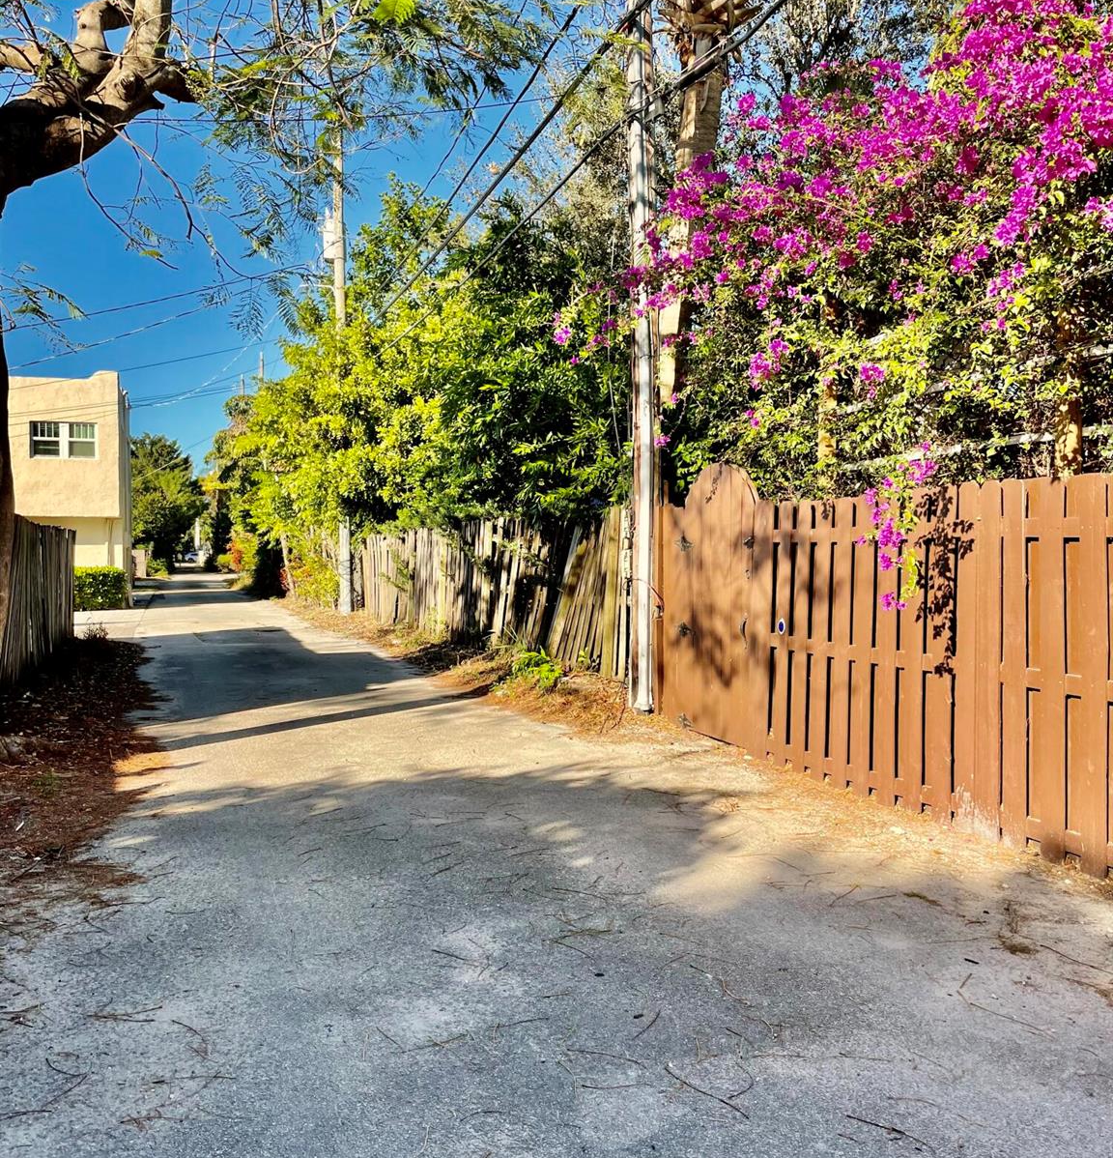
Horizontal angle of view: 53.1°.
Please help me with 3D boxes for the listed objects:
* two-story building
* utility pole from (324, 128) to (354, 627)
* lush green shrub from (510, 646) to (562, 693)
[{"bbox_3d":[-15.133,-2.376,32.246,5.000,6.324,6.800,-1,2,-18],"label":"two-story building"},{"bbox_3d":[-5.203,-4.805,26.406,0.520,11.250,0.360,-1,2,-18],"label":"utility pole"},{"bbox_3d":[-0.226,0.965,12.050,0.530,0.440,0.480,-1,2,-18],"label":"lush green shrub"}]

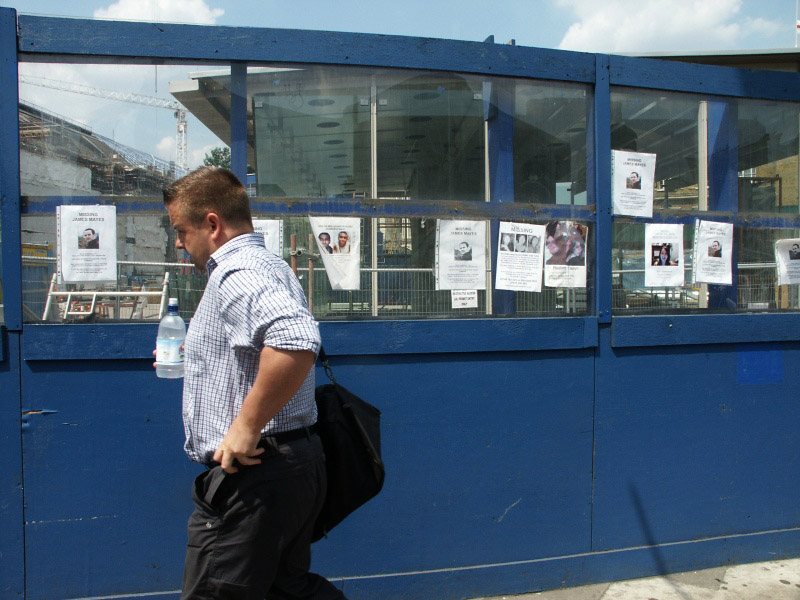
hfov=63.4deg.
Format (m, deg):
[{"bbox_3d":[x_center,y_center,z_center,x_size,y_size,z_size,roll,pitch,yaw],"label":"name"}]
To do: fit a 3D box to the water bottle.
[{"bbox_3d":[-0.578,0.096,1.640,0.076,0.207,0.076,1,1,-19],"label":"water bottle"}]

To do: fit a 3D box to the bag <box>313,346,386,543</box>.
[{"bbox_3d":[-0.165,0.425,1.730,0.180,0.360,0.360,0,1,-2],"label":"bag"}]

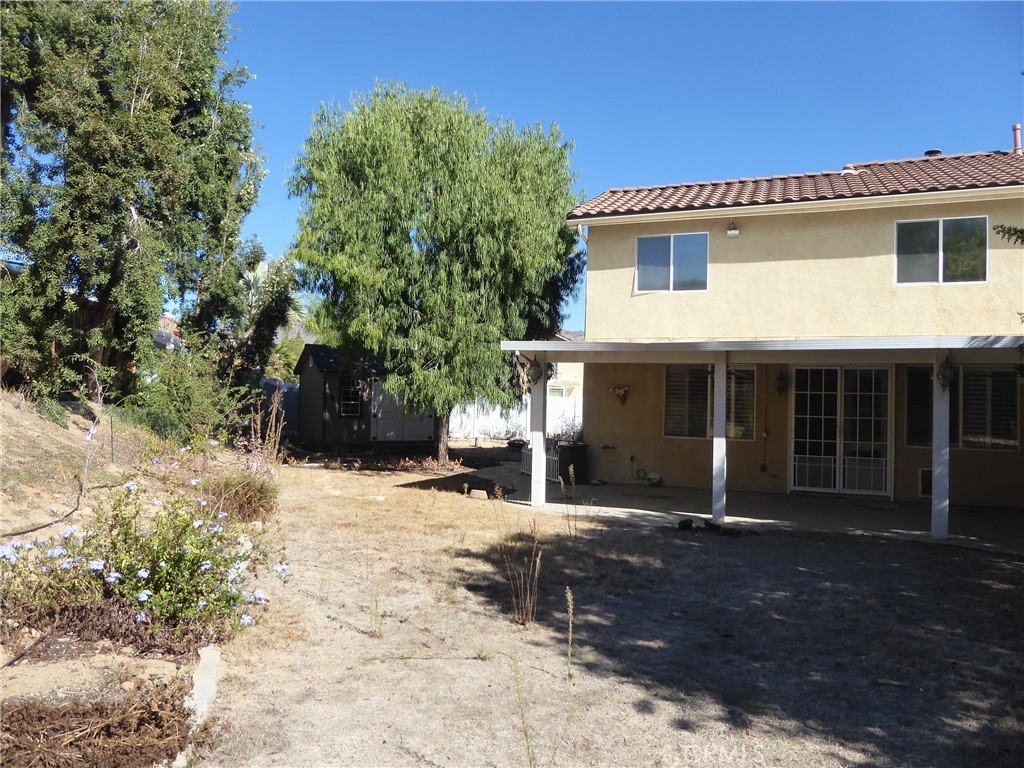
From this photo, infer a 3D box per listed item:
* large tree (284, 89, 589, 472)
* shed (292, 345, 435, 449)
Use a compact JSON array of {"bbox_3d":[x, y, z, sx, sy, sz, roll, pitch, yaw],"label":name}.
[{"bbox_3d":[-2.007,-2.972,19.919,7.700,10.100,7.500,1,-1,0],"label":"large tree"},{"bbox_3d":[-4.823,0.365,24.796,4.176,3.135,3.135,2,-2,-31],"label":"shed"}]

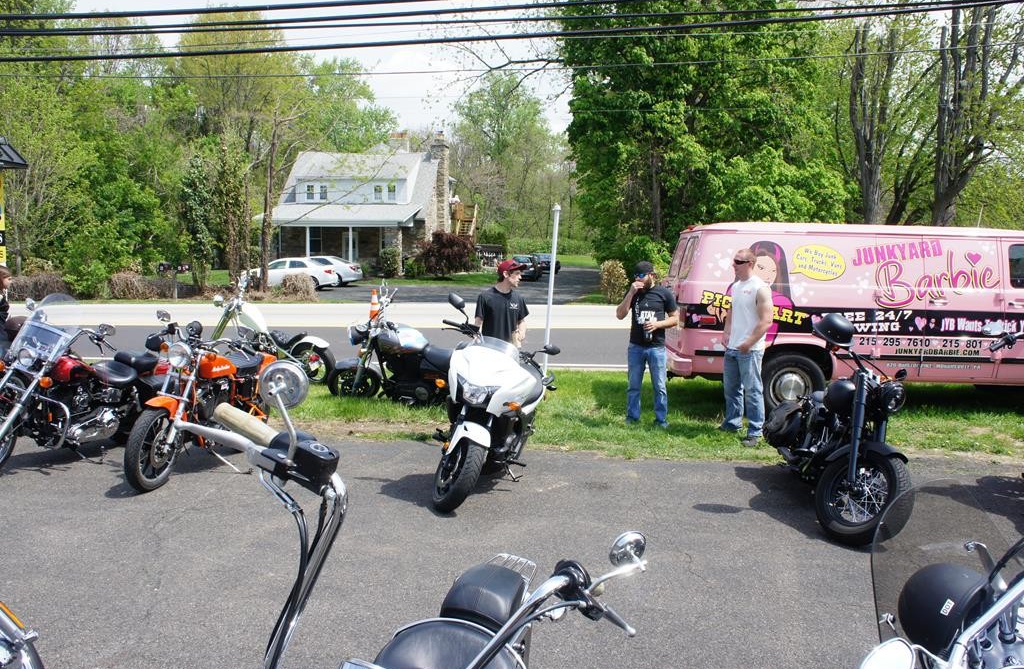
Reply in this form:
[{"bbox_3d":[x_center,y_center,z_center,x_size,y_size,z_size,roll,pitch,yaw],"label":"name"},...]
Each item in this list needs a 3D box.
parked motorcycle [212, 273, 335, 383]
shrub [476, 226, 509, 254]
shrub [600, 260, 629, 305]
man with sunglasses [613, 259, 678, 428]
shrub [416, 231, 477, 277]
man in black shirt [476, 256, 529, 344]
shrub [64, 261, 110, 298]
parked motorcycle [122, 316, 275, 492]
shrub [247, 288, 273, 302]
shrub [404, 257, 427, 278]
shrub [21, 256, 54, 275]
[{"bbox_3d":[-3.590,-0.111,12.235,2.320,1.400,0.770,3,6,20],"label":"parked motorcycle"},{"bbox_3d":[-1.444,-6.788,65.883,2.400,2.500,2.300,1,5,0],"label":"shrub"},{"bbox_3d":[3.442,-1.753,29.431,0.950,1.470,0.950,1,5,0],"label":"shrub"},{"bbox_3d":[1.435,0.095,9.169,0.660,1.740,0.450,2,5,11],"label":"man with sunglasses"},{"bbox_3d":[-3.773,-4.648,50.877,3.400,2.650,3.000,1,5,0],"label":"shrub"},{"bbox_3d":[-0.083,0.116,8.719,0.580,1.740,0.380,0,5,-12],"label":"man in black shirt"},{"bbox_3d":[-14.928,-1.921,30.937,1.600,1.350,1.450,1,5,0],"label":"shrub"},{"bbox_3d":[-2.550,0.530,7.550,0.820,1.200,2.150,2,5,16],"label":"parked motorcycle"},{"bbox_3d":[-8.300,-1.280,29.100,0.900,0.470,0.750,0,5,0],"label":"shrub"},{"bbox_3d":[-5.578,-3.893,50.942,1.300,1.250,1.200,1,5,0],"label":"shrub"},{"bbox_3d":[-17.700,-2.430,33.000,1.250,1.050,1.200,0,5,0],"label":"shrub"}]

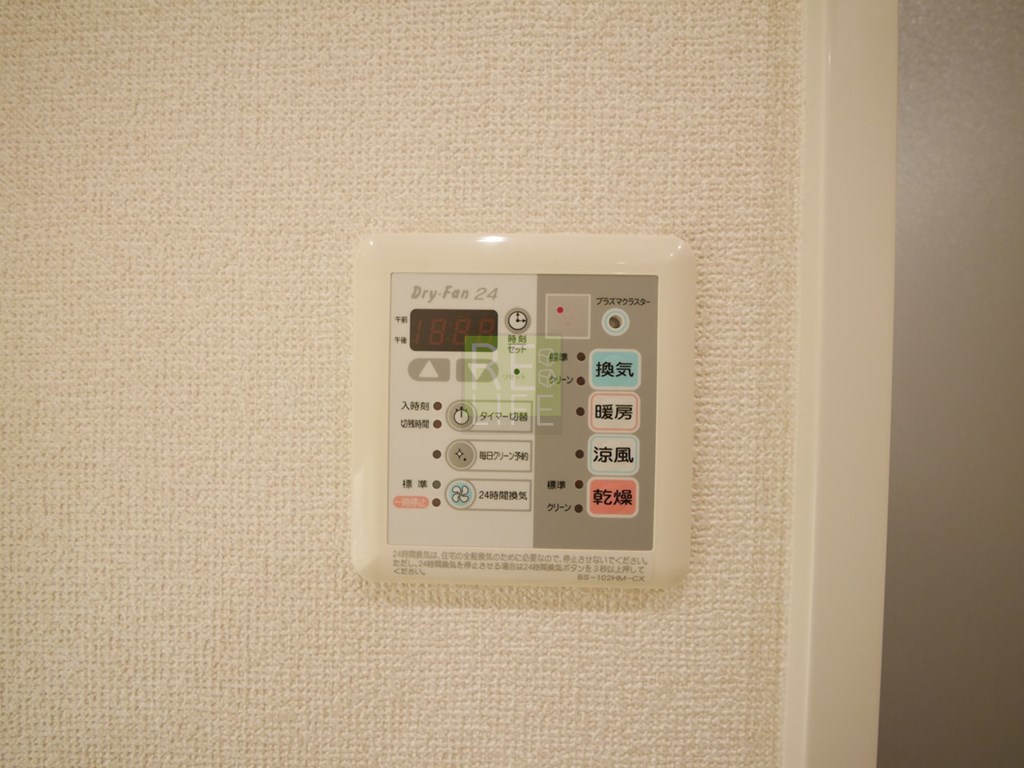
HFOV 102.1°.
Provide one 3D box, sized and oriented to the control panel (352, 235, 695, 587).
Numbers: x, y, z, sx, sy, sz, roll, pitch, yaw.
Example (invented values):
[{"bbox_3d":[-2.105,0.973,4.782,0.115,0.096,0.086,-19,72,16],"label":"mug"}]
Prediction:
[{"bbox_3d":[0.003,0.010,0.135,0.116,0.120,0.015,1,1,1],"label":"control panel"}]

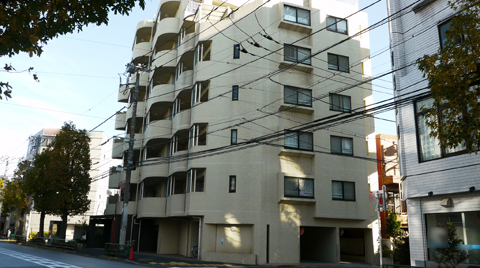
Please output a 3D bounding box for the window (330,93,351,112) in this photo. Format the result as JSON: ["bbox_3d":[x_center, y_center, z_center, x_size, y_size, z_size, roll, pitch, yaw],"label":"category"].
[{"bbox_3d":[6.499,-1.995,25.154,1.591,1.131,0.120,6,-15,-17],"label":"window"}]

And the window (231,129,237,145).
[{"bbox_3d":[-0.361,0.181,23.432,0.380,1.000,0.120,-1,-15,11],"label":"window"}]

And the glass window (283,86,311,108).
[{"bbox_3d":[3.614,-2.349,24.088,1.899,1.141,0.120,6,-15,-17],"label":"glass window"}]

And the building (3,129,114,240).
[{"bbox_3d":[-28.445,8.379,63.759,13.500,16.600,10.000,2,-15,0],"label":"building"}]

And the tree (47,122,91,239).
[{"bbox_3d":[-15.531,4.358,34.962,4.600,11.470,4.600,2,-15,0],"label":"tree"}]

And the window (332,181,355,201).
[{"bbox_3d":[6.375,3.499,23.907,1.638,1.141,0.140,6,-16,-18],"label":"window"}]

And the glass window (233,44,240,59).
[{"bbox_3d":[-0.204,-5.318,25.113,0.383,0.972,0.140,-1,-15,9],"label":"glass window"}]

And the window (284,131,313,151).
[{"bbox_3d":[3.557,0.394,23.577,1.934,1.146,0.140,6,-16,-18],"label":"window"}]

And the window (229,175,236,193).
[{"bbox_3d":[-0.438,2.946,22.934,0.383,0.972,0.140,-1,-15,9],"label":"window"}]

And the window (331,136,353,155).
[{"bbox_3d":[6.453,0.744,24.633,1.638,1.141,0.140,6,-16,-18],"label":"window"}]

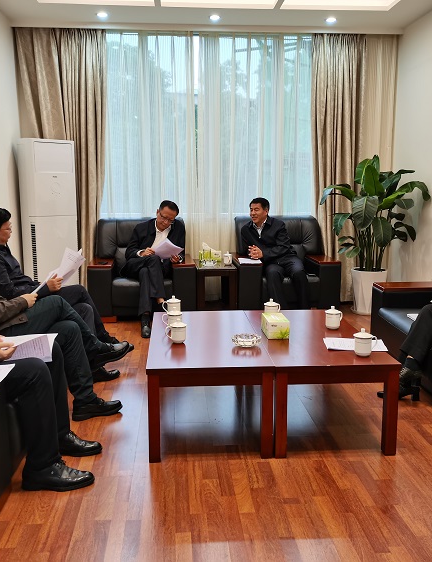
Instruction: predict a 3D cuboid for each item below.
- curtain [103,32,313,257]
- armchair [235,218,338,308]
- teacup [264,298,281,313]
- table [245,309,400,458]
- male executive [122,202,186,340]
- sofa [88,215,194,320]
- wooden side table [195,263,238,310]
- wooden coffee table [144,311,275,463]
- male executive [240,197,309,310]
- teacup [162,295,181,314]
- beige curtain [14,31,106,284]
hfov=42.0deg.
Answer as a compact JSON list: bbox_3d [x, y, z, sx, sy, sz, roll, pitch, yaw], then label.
[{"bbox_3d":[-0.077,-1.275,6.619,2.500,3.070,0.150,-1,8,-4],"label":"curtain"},{"bbox_3d":[0.722,-0.192,6.281,1.080,1.040,0.860,-1,8,-4],"label":"armchair"},{"bbox_3d":[0.361,0.183,3.635,0.110,0.132,0.092,-1,8,-4],"label":"teacup"},{"bbox_3d":[0.522,0.524,3.293,0.590,0.449,1.330,-1,8,-4],"label":"table"},{"bbox_3d":[-0.623,-0.182,5.590,0.660,1.210,1.220,0,8,1],"label":"male executive"},{"bbox_3d":[-0.766,-0.161,6.093,1.080,1.040,0.870,-1,8,-7],"label":"sofa"},{"bbox_3d":[-0.011,0.086,6.182,0.430,0.520,0.620,-1,8,-4],"label":"wooden side table"},{"bbox_3d":[-0.071,0.530,3.263,0.590,0.449,1.330,-1,8,-4],"label":"wooden coffee table"},{"bbox_3d":[0.647,-0.249,5.915,0.720,1.250,0.950,1,8,6],"label":"male executive"},{"bbox_3d":[-0.293,0.167,3.768,0.124,0.132,0.092,-1,8,-4],"label":"teacup"},{"bbox_3d":[-1.715,-1.237,6.385,1.000,3.070,0.180,-1,8,-4],"label":"beige curtain"}]

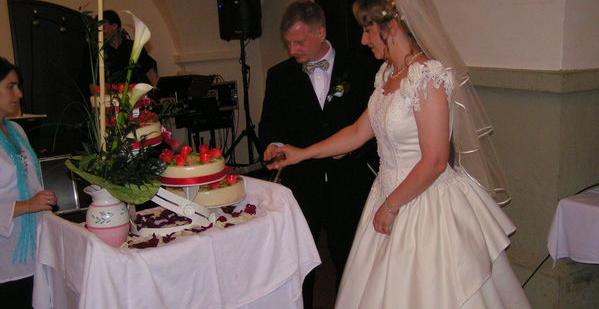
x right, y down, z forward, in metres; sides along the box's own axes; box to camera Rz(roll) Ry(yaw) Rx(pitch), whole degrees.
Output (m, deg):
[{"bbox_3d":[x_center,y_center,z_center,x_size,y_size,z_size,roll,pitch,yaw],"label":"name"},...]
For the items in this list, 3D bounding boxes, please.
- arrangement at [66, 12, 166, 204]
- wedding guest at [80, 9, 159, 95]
[{"bbox_3d":[-0.630,-0.146,2.264,0.360,0.655,0.340,-6,14,-15],"label":"arrangement"},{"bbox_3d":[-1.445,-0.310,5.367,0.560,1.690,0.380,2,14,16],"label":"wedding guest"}]

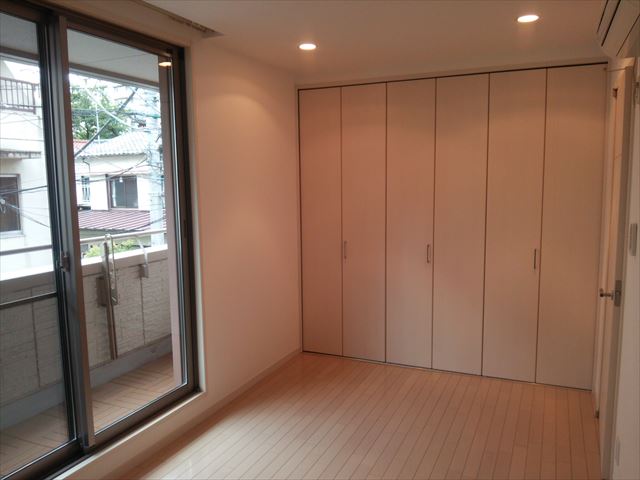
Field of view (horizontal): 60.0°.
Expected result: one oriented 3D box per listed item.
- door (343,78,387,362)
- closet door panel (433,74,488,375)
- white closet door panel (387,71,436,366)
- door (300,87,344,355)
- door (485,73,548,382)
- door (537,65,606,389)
[{"bbox_3d":[0.373,-0.119,4.613,0.389,2.300,0.040,2,7,23],"label":"door"},{"bbox_3d":[1.089,-0.092,4.311,0.389,2.300,0.040,2,7,23],"label":"closet door panel"},{"bbox_3d":[0.732,-0.105,4.462,0.389,2.300,0.040,2,7,23],"label":"white closet door panel"},{"bbox_3d":[0.016,-0.132,4.763,0.389,2.300,0.040,2,7,23],"label":"door"},{"bbox_3d":[1.447,-0.079,4.161,0.389,2.300,0.040,2,7,23],"label":"door"},{"bbox_3d":[1.805,-0.065,4.010,0.389,2.300,0.040,2,7,23],"label":"door"}]

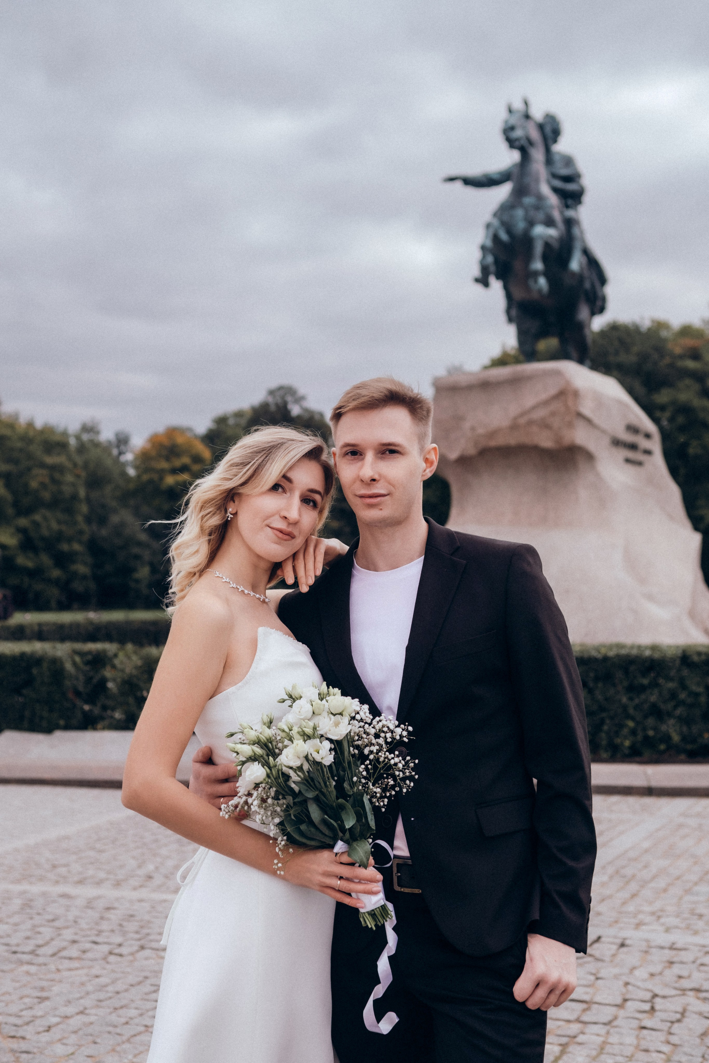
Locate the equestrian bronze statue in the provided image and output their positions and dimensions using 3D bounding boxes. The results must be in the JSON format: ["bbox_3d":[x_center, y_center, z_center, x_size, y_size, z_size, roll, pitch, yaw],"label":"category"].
[{"bbox_3d":[3.858,-6.330,31.300,3.100,5.400,4.300,-1,-2,22],"label":"equestrian bronze statue"}]

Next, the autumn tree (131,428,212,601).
[{"bbox_3d":[-10.895,-1.015,88.000,4.900,10.400,4.900,0,-2,0],"label":"autumn tree"}]

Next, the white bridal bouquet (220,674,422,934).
[{"bbox_3d":[-0.047,0.421,2.250,0.300,0.380,0.260,-17,10,5],"label":"white bridal bouquet"}]

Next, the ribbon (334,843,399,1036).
[{"bbox_3d":[0.018,0.618,2.250,0.098,0.297,0.070,0,-2,0],"label":"ribbon"}]

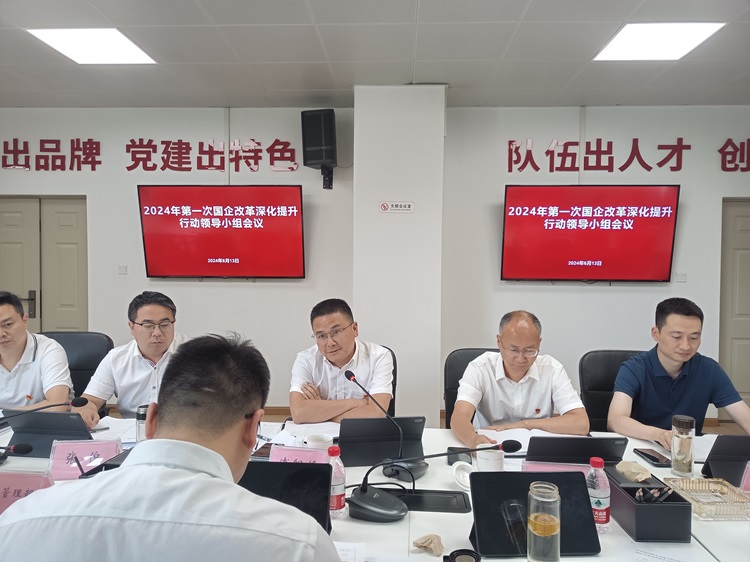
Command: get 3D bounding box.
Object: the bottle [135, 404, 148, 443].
[{"bbox_3d":[-0.700,0.487,1.732,0.070,0.200,0.070,0,1,3],"label":"bottle"}]

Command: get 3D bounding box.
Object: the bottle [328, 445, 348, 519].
[{"bbox_3d":[-0.104,0.523,1.475,0.062,0.176,0.062,1,1,3],"label":"bottle"}]

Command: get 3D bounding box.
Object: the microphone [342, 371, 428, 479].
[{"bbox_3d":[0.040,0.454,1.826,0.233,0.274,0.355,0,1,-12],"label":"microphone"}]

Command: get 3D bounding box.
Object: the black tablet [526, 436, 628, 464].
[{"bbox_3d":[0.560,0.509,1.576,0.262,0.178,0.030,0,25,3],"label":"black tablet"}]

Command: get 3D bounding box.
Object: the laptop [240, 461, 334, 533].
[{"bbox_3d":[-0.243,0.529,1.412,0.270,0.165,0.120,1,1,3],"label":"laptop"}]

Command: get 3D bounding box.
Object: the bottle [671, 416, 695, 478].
[{"bbox_3d":[0.984,0.520,1.780,0.066,0.185,0.066,1,1,3],"label":"bottle"}]

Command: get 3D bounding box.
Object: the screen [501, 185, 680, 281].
[{"bbox_3d":[1.854,-0.412,4.907,1.450,0.835,0.070,1,10,4],"label":"screen"}]

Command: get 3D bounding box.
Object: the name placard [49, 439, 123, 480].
[{"bbox_3d":[-0.873,0.535,1.711,0.200,0.102,0.075,0,1,-9],"label":"name placard"}]

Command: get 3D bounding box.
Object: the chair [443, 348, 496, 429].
[{"bbox_3d":[0.571,0.839,2.558,0.580,1.000,0.620,1,1,3],"label":"chair"}]

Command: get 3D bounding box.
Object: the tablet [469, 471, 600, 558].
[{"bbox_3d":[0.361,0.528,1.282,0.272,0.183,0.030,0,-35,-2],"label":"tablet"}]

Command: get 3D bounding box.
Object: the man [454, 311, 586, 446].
[{"bbox_3d":[0.561,0.722,2.265,0.550,1.212,0.660,0,1,1],"label":"man"}]

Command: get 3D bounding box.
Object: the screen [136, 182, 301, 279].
[{"bbox_3d":[-1.350,-0.437,5.046,1.450,0.835,0.070,0,14,2],"label":"screen"}]

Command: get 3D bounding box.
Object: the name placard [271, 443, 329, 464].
[{"bbox_3d":[-0.208,0.541,1.660,0.200,0.102,0.075,1,1,18],"label":"name placard"}]

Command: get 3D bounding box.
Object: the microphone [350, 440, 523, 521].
[{"bbox_3d":[0.134,0.504,1.439,0.440,0.220,0.130,1,2,23],"label":"microphone"}]

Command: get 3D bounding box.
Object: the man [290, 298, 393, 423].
[{"bbox_3d":[-0.144,0.701,2.428,0.500,1.270,0.680,1,1,3],"label":"man"}]

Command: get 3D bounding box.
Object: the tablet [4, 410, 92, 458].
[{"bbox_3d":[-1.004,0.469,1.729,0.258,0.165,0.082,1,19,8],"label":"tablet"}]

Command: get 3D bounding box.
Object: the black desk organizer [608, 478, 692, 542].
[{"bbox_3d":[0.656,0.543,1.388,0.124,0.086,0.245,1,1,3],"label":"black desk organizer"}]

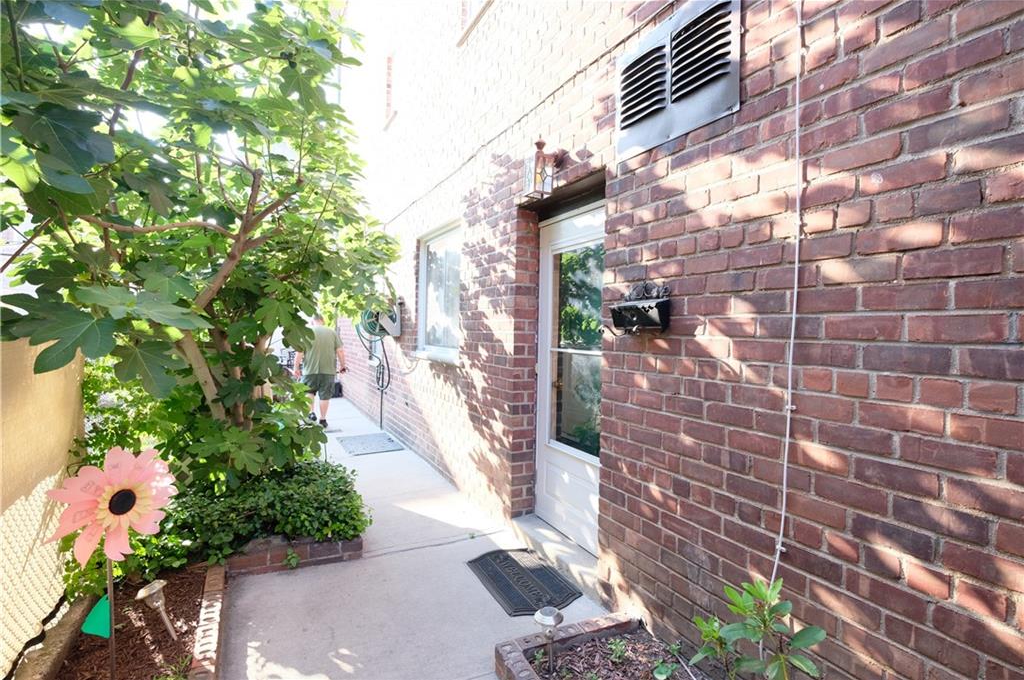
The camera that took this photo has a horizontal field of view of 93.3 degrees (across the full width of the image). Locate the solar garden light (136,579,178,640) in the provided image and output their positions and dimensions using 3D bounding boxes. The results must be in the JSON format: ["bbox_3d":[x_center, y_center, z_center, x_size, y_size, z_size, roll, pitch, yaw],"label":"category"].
[{"bbox_3d":[-1.464,1.148,2.033,0.114,0.255,0.114,-23,6,-25],"label":"solar garden light"}]

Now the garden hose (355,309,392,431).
[{"bbox_3d":[-1.676,0.327,5.812,0.450,1.500,0.380,0,2,-28],"label":"garden hose"}]

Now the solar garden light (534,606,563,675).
[{"bbox_3d":[0.152,1.164,1.861,0.114,0.250,0.114,1,1,0],"label":"solar garden light"}]

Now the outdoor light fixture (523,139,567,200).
[{"bbox_3d":[0.192,-0.976,2.712,0.215,0.340,0.130,0,2,-28],"label":"outdoor light fixture"}]

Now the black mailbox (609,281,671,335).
[{"bbox_3d":[0.558,-0.144,2.150,0.100,0.230,0.300,0,2,-28],"label":"black mailbox"}]

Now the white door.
[{"bbox_3d":[0.415,0.236,2.942,0.050,2.000,0.925,0,2,-28],"label":"white door"}]

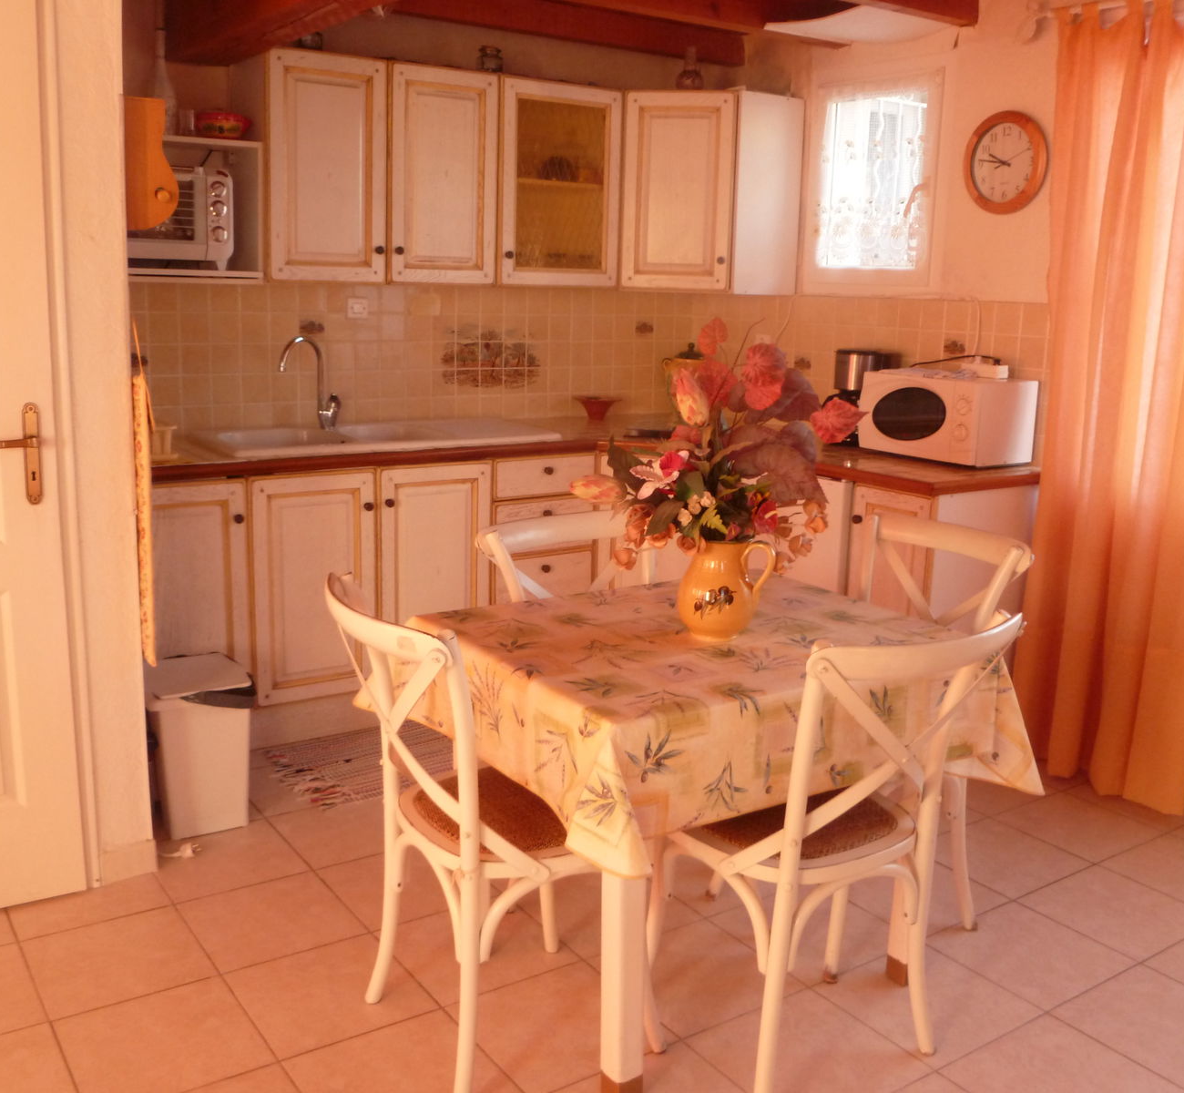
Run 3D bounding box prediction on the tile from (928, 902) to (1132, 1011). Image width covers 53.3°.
[{"bbox_3d":[0.936,0.873,2.523,0.330,0.010,0.330,-6,14,-33],"label":"tile"}]

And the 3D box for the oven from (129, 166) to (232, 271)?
[{"bbox_3d":[-1.320,-0.964,3.484,0.460,0.292,0.320,-7,14,-33],"label":"oven"}]

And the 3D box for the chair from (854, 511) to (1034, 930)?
[{"bbox_3d":[0.596,0.410,2.646,0.530,0.880,0.470,-7,14,-34],"label":"chair"}]

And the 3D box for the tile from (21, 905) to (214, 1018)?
[{"bbox_3d":[-0.973,0.850,2.422,0.330,0.010,0.330,-6,14,-33],"label":"tile"}]

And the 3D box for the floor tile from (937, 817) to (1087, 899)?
[{"bbox_3d":[1.030,0.787,2.973,0.330,0.010,0.330,-6,14,-33],"label":"floor tile"}]

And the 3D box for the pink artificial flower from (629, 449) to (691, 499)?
[{"bbox_3d":[0.123,-0.131,2.130,0.115,0.093,0.085,2,12,3],"label":"pink artificial flower"}]

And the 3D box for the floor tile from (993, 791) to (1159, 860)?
[{"bbox_3d":[1.321,0.765,3.209,0.330,0.010,0.330,-7,14,-34],"label":"floor tile"}]

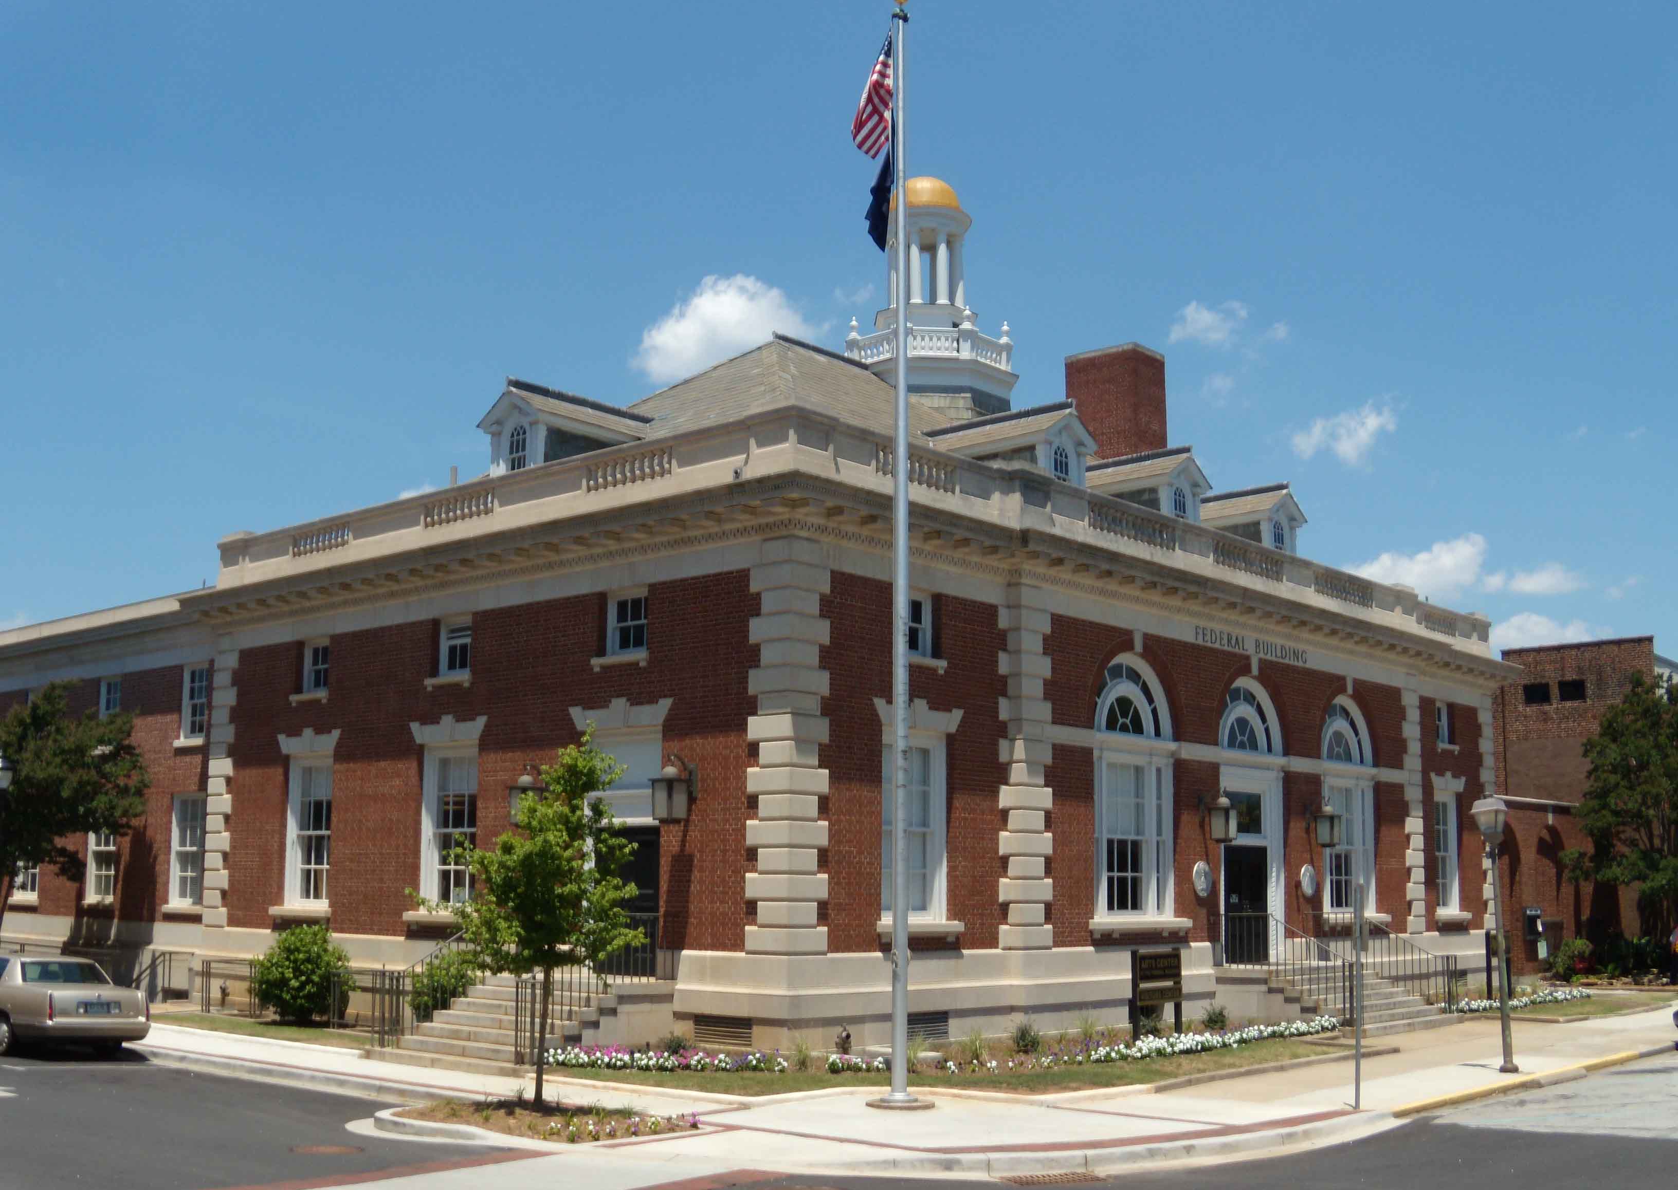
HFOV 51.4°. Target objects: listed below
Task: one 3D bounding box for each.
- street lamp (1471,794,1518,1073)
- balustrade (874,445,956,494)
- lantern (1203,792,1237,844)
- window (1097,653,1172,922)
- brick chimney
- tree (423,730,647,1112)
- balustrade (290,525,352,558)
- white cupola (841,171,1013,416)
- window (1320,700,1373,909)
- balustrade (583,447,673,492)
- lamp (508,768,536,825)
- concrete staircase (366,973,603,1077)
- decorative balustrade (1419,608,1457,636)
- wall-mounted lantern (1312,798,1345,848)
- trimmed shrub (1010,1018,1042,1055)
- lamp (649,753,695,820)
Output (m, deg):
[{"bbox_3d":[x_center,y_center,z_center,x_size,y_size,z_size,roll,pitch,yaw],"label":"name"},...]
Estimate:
[{"bbox_3d":[8.614,4.380,22.805,0.430,3.650,0.430,-8,-13,41],"label":"street lamp"},{"bbox_3d":[1.106,-1.781,24.746,0.240,0.420,1.800,-8,-13,41],"label":"balustrade"},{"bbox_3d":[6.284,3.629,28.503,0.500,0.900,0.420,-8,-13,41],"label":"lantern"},{"bbox_3d":[4.607,2.990,27.434,0.250,4.170,2.340,-8,-13,41],"label":"window"},{"bbox_3d":[6.497,-4.075,40.854,1.920,2.950,1.360,-8,-13,41],"label":"brick chimney"},{"bbox_3d":[-3.198,3.259,18.038,2.300,3.850,2.200,1,-10,0],"label":"tree"},{"bbox_3d":[-9.034,-0.940,30.507,1.850,0.460,0.220,-8,-13,41],"label":"balustrade"},{"bbox_3d":[1.943,-6.080,36.950,3.700,5.850,3.700,-8,-13,41],"label":"white cupola"},{"bbox_3d":[9.745,4.024,33.718,0.220,4.180,2.300,-8,-13,41],"label":"window"},{"bbox_3d":[-3.028,-1.797,25.009,1.860,0.430,0.200,-8,-13,41],"label":"balustrade"},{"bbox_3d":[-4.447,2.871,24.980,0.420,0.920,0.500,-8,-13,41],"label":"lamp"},{"bbox_3d":[-4.282,5.424,22.110,3.000,1.040,1.900,-8,-13,41],"label":"concrete staircase"},{"bbox_3d":[13.212,0.621,38.369,0.240,0.410,1.820,-8,-13,41],"label":"decorative balustrade"},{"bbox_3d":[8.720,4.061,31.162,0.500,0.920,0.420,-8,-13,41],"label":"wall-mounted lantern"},{"bbox_3d":[2.457,5.764,22.959,0.420,0.480,0.420,1,-10,0],"label":"trimmed shrub"},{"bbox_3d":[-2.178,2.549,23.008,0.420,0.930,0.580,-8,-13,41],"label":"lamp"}]

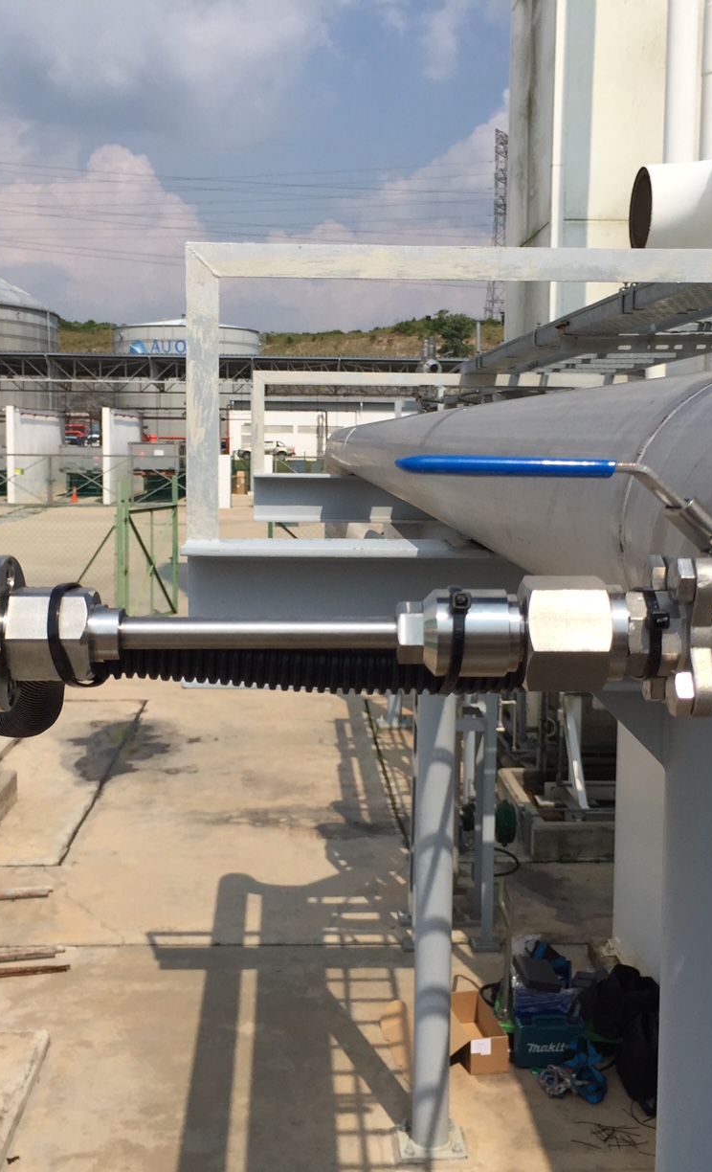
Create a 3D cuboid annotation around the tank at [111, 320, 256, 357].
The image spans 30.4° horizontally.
[{"bbox_3d":[-18.339,-21.203,142.231,15.500,15.450,15.500,0,7,-7],"label":"tank"}]

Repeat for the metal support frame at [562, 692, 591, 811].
[{"bbox_3d":[1.734,1.256,10.222,0.150,0.870,0.500,0,7,-3],"label":"metal support frame"}]

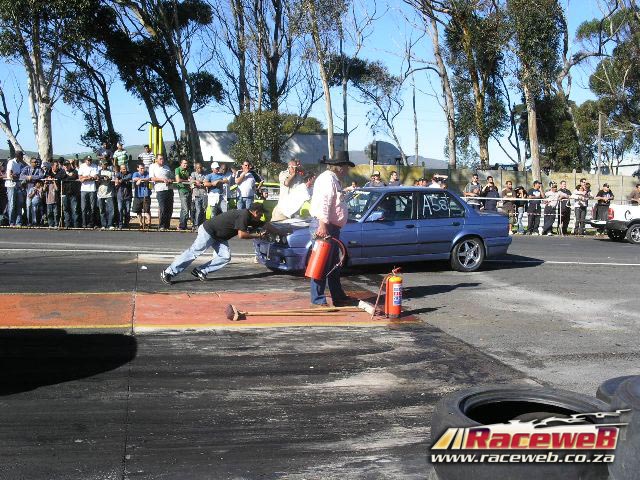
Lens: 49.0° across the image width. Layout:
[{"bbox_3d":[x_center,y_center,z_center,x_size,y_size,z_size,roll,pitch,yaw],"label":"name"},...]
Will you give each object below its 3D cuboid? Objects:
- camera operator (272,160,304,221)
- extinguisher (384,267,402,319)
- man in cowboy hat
[{"bbox_3d":[-0.574,-0.502,12.413,0.520,1.800,0.540,5,7,30],"label":"camera operator"},{"bbox_3d":[0.839,0.594,7.987,0.180,0.570,0.190,1,6,0],"label":"extinguisher"},{"bbox_3d":[0.153,-0.140,8.574,0.560,1.880,0.560,1,6,-6],"label":"man in cowboy hat"}]

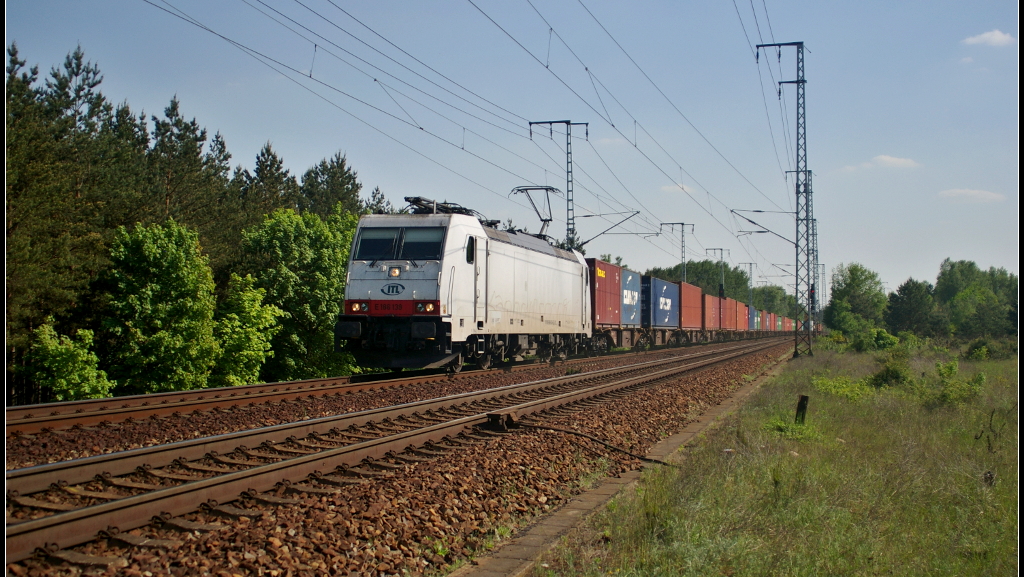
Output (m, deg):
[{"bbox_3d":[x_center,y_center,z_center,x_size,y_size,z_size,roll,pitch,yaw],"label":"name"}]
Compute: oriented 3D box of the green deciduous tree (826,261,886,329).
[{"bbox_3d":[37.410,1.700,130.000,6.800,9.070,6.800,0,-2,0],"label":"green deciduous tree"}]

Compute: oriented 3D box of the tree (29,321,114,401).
[{"bbox_3d":[-9.230,1.670,25.000,1.850,1.990,1.800,0,-2,0],"label":"tree"}]

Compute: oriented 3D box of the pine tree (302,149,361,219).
[{"bbox_3d":[-8.270,-1.250,55.000,3.500,10.120,3.500,0,-2,0],"label":"pine tree"}]

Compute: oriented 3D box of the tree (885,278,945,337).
[{"bbox_3d":[47.210,2.710,140.000,7.000,7.770,7.000,0,-2,0],"label":"tree"}]

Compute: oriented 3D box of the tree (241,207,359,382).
[{"bbox_3d":[-6.310,0.300,36.500,3.900,5.560,3.600,0,-2,0],"label":"tree"}]

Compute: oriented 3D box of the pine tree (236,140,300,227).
[{"bbox_3d":[-10.200,-1.250,50.000,3.100,9.740,3.100,0,-2,0],"label":"pine tree"}]

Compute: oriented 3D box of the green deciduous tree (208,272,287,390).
[{"bbox_3d":[-7.090,1.270,32.000,2.100,3.290,2.100,0,-2,0],"label":"green deciduous tree"}]

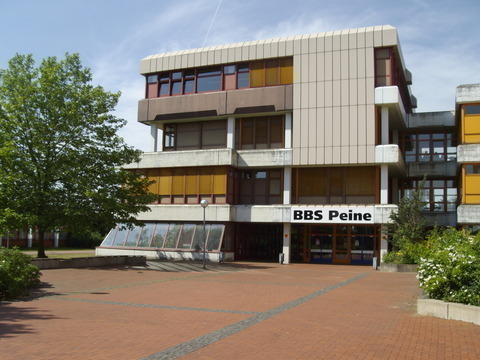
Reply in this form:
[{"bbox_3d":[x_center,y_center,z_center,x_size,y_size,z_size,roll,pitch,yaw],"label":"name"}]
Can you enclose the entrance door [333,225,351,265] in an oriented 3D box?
[{"bbox_3d":[7.738,4.904,38.006,1.365,3.016,0.150,-1,-8,22],"label":"entrance door"}]

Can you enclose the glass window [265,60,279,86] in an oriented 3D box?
[{"bbox_3d":[2.534,-8.412,39.415,1.167,2.130,0.120,-1,-8,22],"label":"glass window"}]

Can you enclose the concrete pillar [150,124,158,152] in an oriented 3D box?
[{"bbox_3d":[-7.723,-3.724,45.118,0.460,2.624,0.460,-1,-8,22],"label":"concrete pillar"}]

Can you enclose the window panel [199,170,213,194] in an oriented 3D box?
[{"bbox_3d":[-2.785,0.207,40.756,1.245,1.976,0.100,-1,-8,22],"label":"window panel"}]

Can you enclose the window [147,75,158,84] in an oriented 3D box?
[{"bbox_3d":[-7.381,-8.527,42.491,1.095,0.767,0.100,-1,-7,22],"label":"window"}]

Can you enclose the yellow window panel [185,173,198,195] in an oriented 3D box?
[{"bbox_3d":[-3.837,0.297,39.908,1.207,1.813,0.120,-1,-8,22],"label":"yellow window panel"}]

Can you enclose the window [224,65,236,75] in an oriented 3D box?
[{"bbox_3d":[-0.788,-9.307,42.313,1.113,0.884,0.100,-1,-8,22],"label":"window"}]

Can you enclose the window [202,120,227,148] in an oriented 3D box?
[{"bbox_3d":[-2.189,-3.903,43.148,2.296,2.520,0.120,-1,-8,22],"label":"window"}]

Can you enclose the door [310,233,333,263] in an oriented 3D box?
[{"bbox_3d":[6.178,5.248,37.730,1.736,2.094,0.120,-1,-7,22],"label":"door"}]

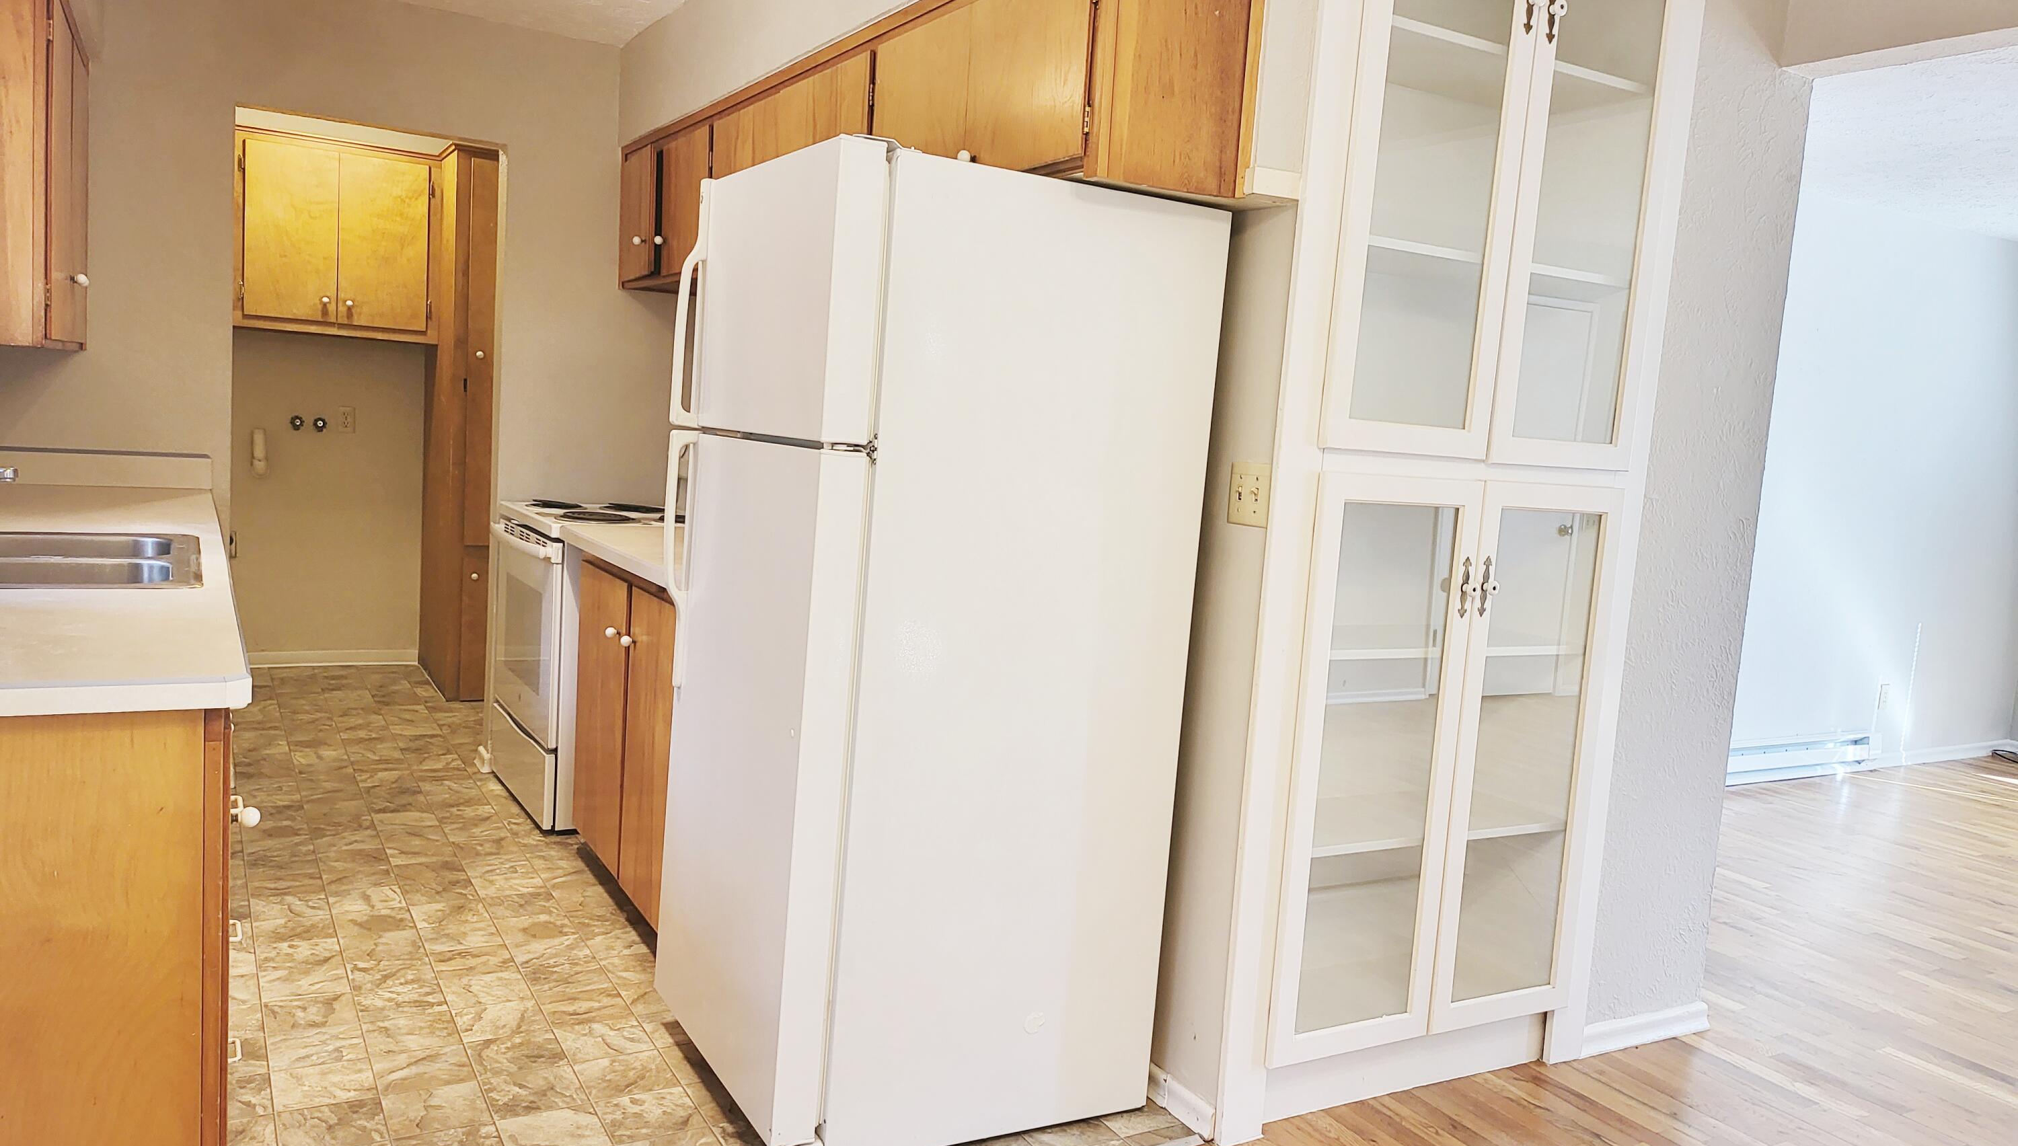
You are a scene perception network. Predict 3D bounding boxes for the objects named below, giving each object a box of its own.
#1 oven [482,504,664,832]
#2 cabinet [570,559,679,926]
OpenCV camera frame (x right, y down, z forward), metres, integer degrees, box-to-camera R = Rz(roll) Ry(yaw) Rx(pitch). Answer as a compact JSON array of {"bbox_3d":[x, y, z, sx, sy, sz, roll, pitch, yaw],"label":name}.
[{"bbox_3d":[-1.233,0.217,4.463,0.714,1.000,0.775,0,7,-30],"label":"oven"},{"bbox_3d":[-0.700,0.408,3.675,0.624,0.870,1.117,0,7,-30],"label":"cabinet"}]

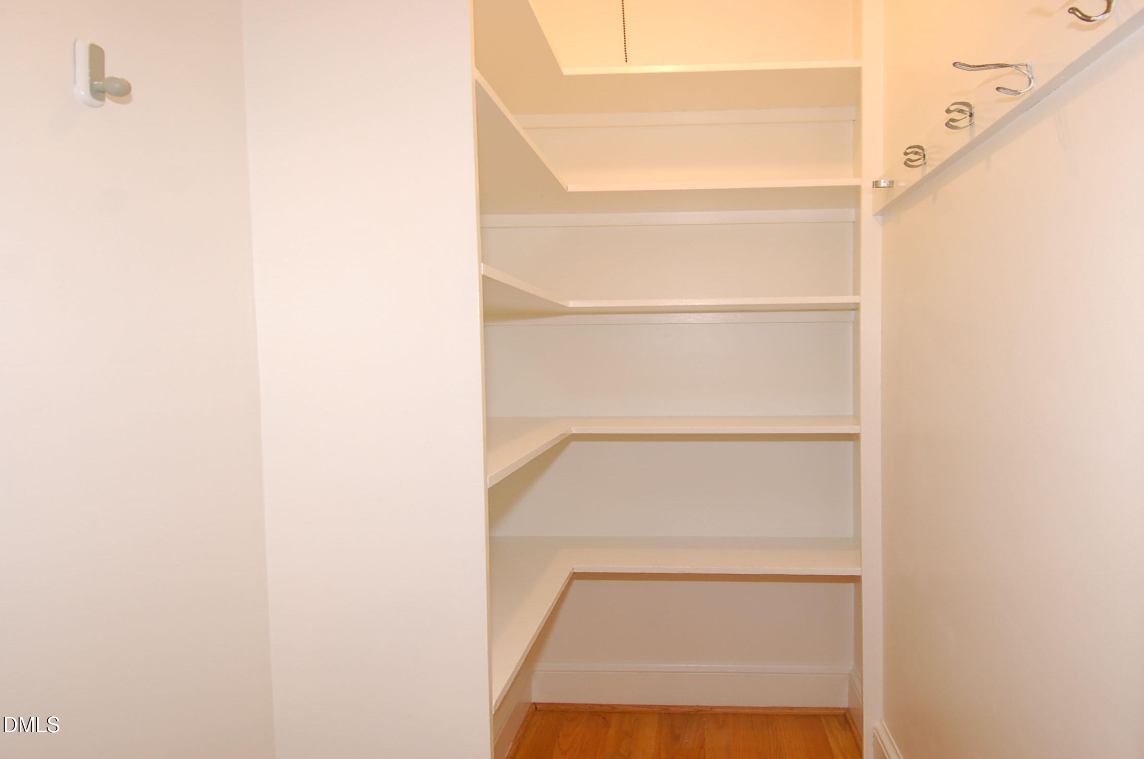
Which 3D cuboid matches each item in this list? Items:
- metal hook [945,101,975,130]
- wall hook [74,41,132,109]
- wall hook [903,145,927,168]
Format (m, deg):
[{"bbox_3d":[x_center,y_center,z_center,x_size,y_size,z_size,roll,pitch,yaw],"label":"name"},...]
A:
[{"bbox_3d":[0.703,-0.479,1.036,0.043,0.048,0.015,-1,2,10],"label":"metal hook"},{"bbox_3d":[-0.546,-0.362,0.672,0.054,0.063,0.030,-1,2,5],"label":"wall hook"},{"bbox_3d":[0.747,-0.485,1.247,0.043,0.048,0.015,-1,2,10],"label":"wall hook"}]

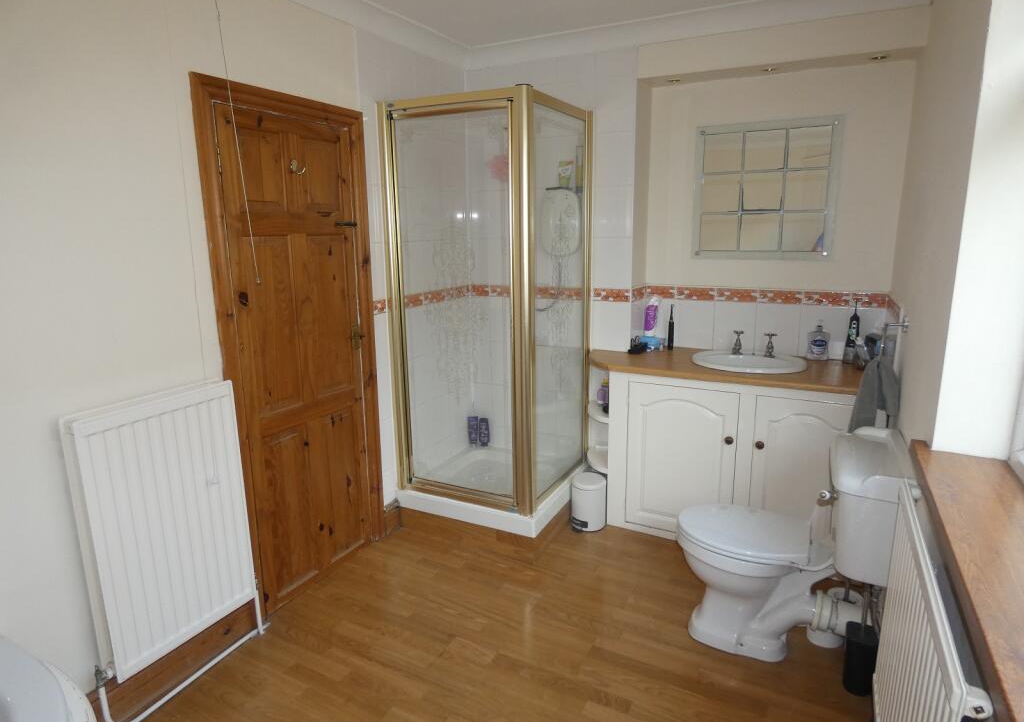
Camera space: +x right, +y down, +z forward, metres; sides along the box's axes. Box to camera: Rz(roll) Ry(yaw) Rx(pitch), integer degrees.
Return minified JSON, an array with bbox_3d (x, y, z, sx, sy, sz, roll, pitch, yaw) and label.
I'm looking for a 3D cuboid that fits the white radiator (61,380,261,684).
[{"bbox_3d":[-1.078,0.512,1.885,0.064,0.817,0.493,6,14,26],"label":"white radiator"}]

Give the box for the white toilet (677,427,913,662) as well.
[{"bbox_3d":[0.955,0.638,2.136,0.711,0.819,0.474,6,14,26],"label":"white toilet"}]

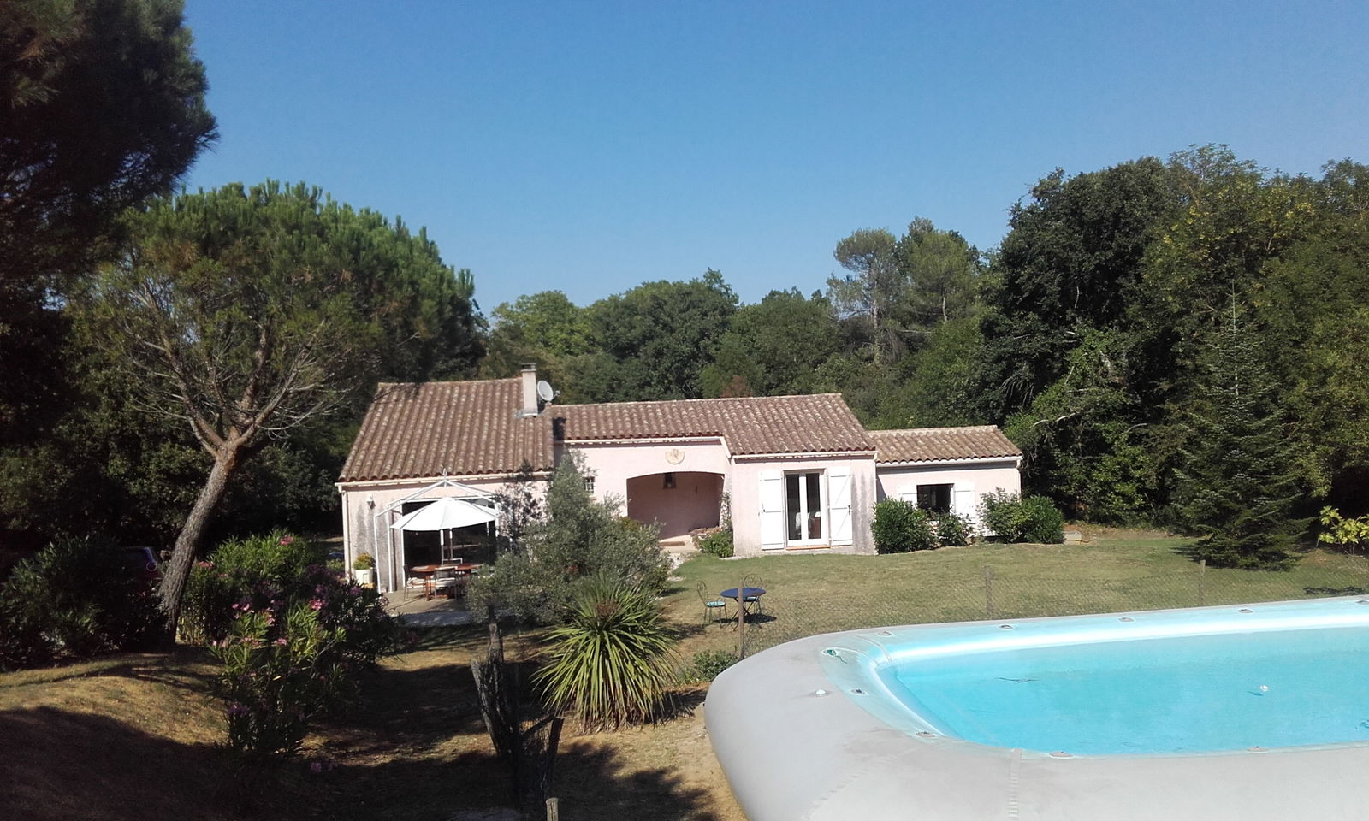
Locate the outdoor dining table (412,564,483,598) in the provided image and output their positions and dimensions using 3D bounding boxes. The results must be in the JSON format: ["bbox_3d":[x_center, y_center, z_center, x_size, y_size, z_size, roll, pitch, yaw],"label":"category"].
[{"bbox_3d":[-5.633,4.083,27.200,1.750,0.750,1.000,-2,4,-5],"label":"outdoor dining table"}]

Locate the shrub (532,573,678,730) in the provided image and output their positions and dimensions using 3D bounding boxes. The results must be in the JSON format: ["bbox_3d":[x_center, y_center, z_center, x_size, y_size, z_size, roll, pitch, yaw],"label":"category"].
[{"bbox_3d":[-1.175,3.591,17.100,2.150,2.150,2.150,-2,4,-5],"label":"shrub"}]

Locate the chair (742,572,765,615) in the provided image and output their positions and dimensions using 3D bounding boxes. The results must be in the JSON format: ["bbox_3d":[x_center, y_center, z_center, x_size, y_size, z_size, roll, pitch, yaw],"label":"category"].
[{"bbox_3d":[1.466,3.965,24.500,0.440,0.920,0.500,-1,4,12],"label":"chair"}]

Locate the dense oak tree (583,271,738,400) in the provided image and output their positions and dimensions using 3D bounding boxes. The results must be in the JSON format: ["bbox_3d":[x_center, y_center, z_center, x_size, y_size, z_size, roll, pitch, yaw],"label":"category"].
[{"bbox_3d":[-0.970,-1.859,52.283,7.200,9.000,6.800,-2,4,-5],"label":"dense oak tree"}]

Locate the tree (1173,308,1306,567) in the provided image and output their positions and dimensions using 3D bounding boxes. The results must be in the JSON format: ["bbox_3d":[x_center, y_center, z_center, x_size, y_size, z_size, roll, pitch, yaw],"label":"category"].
[{"bbox_3d":[14.058,0.692,29.000,3.300,6.500,3.300,-2,4,-5],"label":"tree"}]

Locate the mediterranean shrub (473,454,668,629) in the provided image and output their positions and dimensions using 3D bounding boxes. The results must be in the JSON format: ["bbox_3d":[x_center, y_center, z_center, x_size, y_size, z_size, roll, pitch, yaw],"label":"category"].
[{"bbox_3d":[-2.423,2.772,24.800,4.200,3.400,3.500,-2,4,-5],"label":"mediterranean shrub"}]

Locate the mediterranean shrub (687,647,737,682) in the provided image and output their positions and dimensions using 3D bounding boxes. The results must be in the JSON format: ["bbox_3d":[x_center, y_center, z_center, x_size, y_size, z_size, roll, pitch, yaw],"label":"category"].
[{"bbox_3d":[0.435,4.239,19.000,0.900,0.600,0.800,-2,4,-5],"label":"mediterranean shrub"}]

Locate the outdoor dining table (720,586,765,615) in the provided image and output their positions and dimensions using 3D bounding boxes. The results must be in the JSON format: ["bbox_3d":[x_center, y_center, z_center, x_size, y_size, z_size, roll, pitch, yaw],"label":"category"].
[{"bbox_3d":[1.218,4.113,23.900,0.970,0.730,0.970,-2,4,-5],"label":"outdoor dining table"}]

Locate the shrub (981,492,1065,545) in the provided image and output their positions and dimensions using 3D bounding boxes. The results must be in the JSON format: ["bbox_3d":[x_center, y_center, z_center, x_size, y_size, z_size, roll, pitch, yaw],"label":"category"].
[{"bbox_3d":[9.321,2.971,31.600,2.350,1.450,1.500,-2,4,-5],"label":"shrub"}]

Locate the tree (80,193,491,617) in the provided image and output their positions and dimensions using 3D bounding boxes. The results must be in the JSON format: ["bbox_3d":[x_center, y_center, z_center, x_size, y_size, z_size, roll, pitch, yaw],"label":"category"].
[{"bbox_3d":[-8.281,-0.055,23.400,8.200,9.200,7.400,-2,4,-5],"label":"tree"}]

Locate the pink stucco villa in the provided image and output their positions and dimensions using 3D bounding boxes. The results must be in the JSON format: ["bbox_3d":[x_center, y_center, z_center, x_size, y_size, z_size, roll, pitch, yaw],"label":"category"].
[{"bbox_3d":[-0.062,1.146,34.466,18.130,5.390,11.370,-2,4,-5],"label":"pink stucco villa"}]

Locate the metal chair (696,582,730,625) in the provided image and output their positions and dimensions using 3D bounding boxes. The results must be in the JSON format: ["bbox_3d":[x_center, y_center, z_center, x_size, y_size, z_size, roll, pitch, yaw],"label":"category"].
[{"bbox_3d":[0.614,4.046,23.900,0.540,0.930,0.430,0,4,21],"label":"metal chair"}]

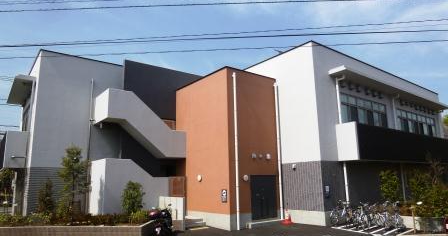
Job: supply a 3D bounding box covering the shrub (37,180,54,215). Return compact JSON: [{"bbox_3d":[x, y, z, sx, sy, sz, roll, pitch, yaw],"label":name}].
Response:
[{"bbox_3d":[-7.758,3.455,13.500,0.720,1.650,0.720,-2,-11,2],"label":"shrub"}]

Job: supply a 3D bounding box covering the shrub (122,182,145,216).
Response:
[{"bbox_3d":[-4.040,3.579,13.714,1.020,1.564,0.980,8,-14,-37],"label":"shrub"}]

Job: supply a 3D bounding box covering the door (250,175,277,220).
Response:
[{"bbox_3d":[1.966,3.826,15.073,1.768,2.086,0.117,8,-14,-37],"label":"door"}]

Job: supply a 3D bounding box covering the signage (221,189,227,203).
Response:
[{"bbox_3d":[-0.028,3.256,12.879,0.040,0.560,0.330,7,-14,-38],"label":"signage"}]

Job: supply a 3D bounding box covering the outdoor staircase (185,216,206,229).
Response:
[{"bbox_3d":[-1.453,4.584,13.608,1.150,0.370,0.750,7,-14,-38],"label":"outdoor staircase"}]

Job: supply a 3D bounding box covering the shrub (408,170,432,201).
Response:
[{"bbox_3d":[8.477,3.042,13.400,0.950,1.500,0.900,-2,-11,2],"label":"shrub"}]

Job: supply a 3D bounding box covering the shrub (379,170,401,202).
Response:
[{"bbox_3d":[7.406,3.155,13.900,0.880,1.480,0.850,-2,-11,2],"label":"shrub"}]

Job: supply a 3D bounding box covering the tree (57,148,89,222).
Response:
[{"bbox_3d":[-6.595,2.873,13.520,1.340,3.219,1.280,8,-14,-37],"label":"tree"}]

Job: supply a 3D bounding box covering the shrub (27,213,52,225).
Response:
[{"bbox_3d":[-7.574,4.113,12.750,1.000,0.500,0.700,-2,-11,2],"label":"shrub"}]

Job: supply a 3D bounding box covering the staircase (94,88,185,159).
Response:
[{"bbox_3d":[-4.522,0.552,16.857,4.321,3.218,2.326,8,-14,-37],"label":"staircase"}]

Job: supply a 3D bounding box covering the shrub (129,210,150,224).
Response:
[{"bbox_3d":[-3.474,4.066,12.664,0.780,0.528,0.720,8,-14,-37],"label":"shrub"}]

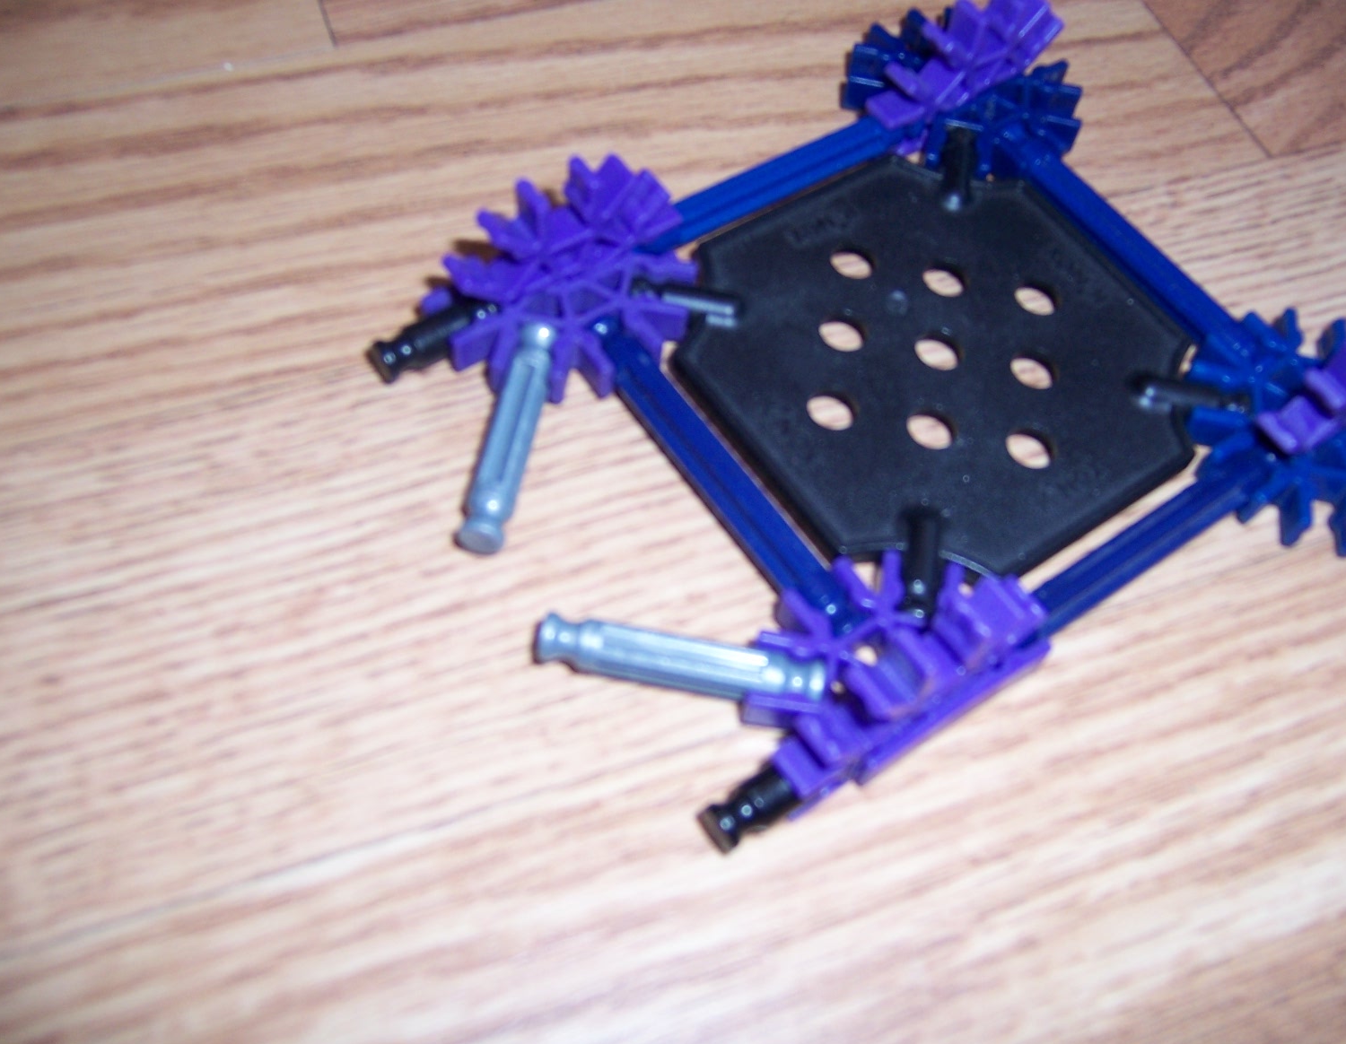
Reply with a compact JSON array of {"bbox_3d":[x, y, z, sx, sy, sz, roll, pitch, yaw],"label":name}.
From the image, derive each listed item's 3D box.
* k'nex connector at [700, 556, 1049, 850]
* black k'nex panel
[{"bbox_3d":[0.021,0.014,0.150,0.048,0.022,0.022,-29,66,-21],"label":"k'nex connector"},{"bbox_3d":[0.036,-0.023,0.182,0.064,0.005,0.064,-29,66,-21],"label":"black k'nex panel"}]

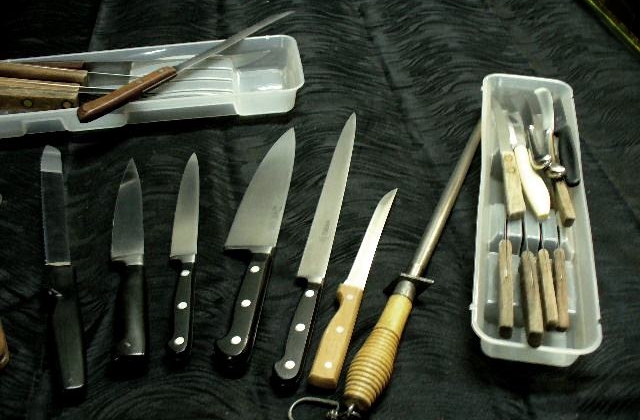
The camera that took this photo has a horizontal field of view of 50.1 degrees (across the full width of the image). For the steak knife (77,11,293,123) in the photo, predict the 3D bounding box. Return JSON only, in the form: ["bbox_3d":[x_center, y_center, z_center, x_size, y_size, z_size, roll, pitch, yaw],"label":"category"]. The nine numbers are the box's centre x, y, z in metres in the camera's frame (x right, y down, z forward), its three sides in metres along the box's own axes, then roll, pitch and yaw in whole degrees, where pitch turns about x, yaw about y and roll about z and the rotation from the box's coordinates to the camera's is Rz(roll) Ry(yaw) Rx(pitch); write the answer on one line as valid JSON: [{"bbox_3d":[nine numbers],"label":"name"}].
[{"bbox_3d":[-0.139,-0.172,0.778,0.298,0.015,0.022,-35,57,-30],"label":"steak knife"}]

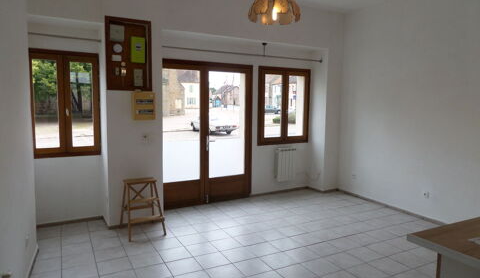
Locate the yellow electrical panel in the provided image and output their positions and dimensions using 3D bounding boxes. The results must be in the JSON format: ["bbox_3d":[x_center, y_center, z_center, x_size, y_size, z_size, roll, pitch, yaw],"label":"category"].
[{"bbox_3d":[-1.210,-0.410,4.189,0.257,0.340,0.105,-2,6,-28],"label":"yellow electrical panel"}]

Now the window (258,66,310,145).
[{"bbox_3d":[0.777,-0.566,5.856,1.090,1.320,0.100,-2,6,-28],"label":"window"}]

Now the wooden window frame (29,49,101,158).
[{"bbox_3d":[-2.243,-0.438,4.255,0.820,1.334,0.100,-2,6,-28],"label":"wooden window frame"}]

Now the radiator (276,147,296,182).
[{"bbox_3d":[0.808,0.450,5.897,0.375,0.570,0.105,-2,6,-28],"label":"radiator"}]

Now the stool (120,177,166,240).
[{"bbox_3d":[-1.182,0.826,4.060,0.440,0.630,0.530,-2,6,-28],"label":"stool"}]

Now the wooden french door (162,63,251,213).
[{"bbox_3d":[-0.548,-0.073,5.201,1.650,2.200,0.100,-2,6,-28],"label":"wooden french door"}]

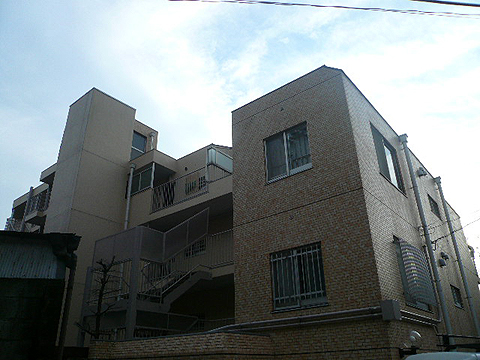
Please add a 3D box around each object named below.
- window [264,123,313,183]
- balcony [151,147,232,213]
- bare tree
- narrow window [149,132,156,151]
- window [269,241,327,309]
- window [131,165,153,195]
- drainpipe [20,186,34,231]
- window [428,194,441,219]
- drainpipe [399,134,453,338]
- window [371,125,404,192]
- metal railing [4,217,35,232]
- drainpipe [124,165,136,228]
[{"bbox_3d":[1.076,-0.577,8.766,1.220,1.176,0.120,-21,-32,34],"label":"window"},{"bbox_3d":[-1.585,0.334,15.489,4.610,1.706,1.365,-21,-32,34],"label":"balcony"},{"bbox_3d":[-4.632,4.058,12.725,1.160,3.122,1.100,-21,-32,34],"label":"bare tree"},{"bbox_3d":[-4.630,-2.086,20.550,0.145,1.125,0.399,-21,-32,34],"label":"narrow window"},{"bbox_3d":[1.114,1.899,7.550,1.216,1.176,0.130,-21,-32,34],"label":"window"},{"bbox_3d":[-4.458,0.017,17.333,1.474,1.125,0.120,-21,-32,34],"label":"window"},{"bbox_3d":[-13.639,1.828,24.899,0.180,3.049,0.180,-21,-32,34],"label":"drainpipe"},{"bbox_3d":[6.045,0.867,12.118,0.110,0.566,0.951,-21,-32,34],"label":"window"},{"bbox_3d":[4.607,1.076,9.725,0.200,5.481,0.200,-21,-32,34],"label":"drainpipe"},{"bbox_3d":[3.563,-0.441,9.380,0.120,1.336,1.706,-21,-32,34],"label":"window"},{"bbox_3d":[-15.030,2.940,26.150,3.340,1.125,0.363,-21,-32,34],"label":"metal railing"},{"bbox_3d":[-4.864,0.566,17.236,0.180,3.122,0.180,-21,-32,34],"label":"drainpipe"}]

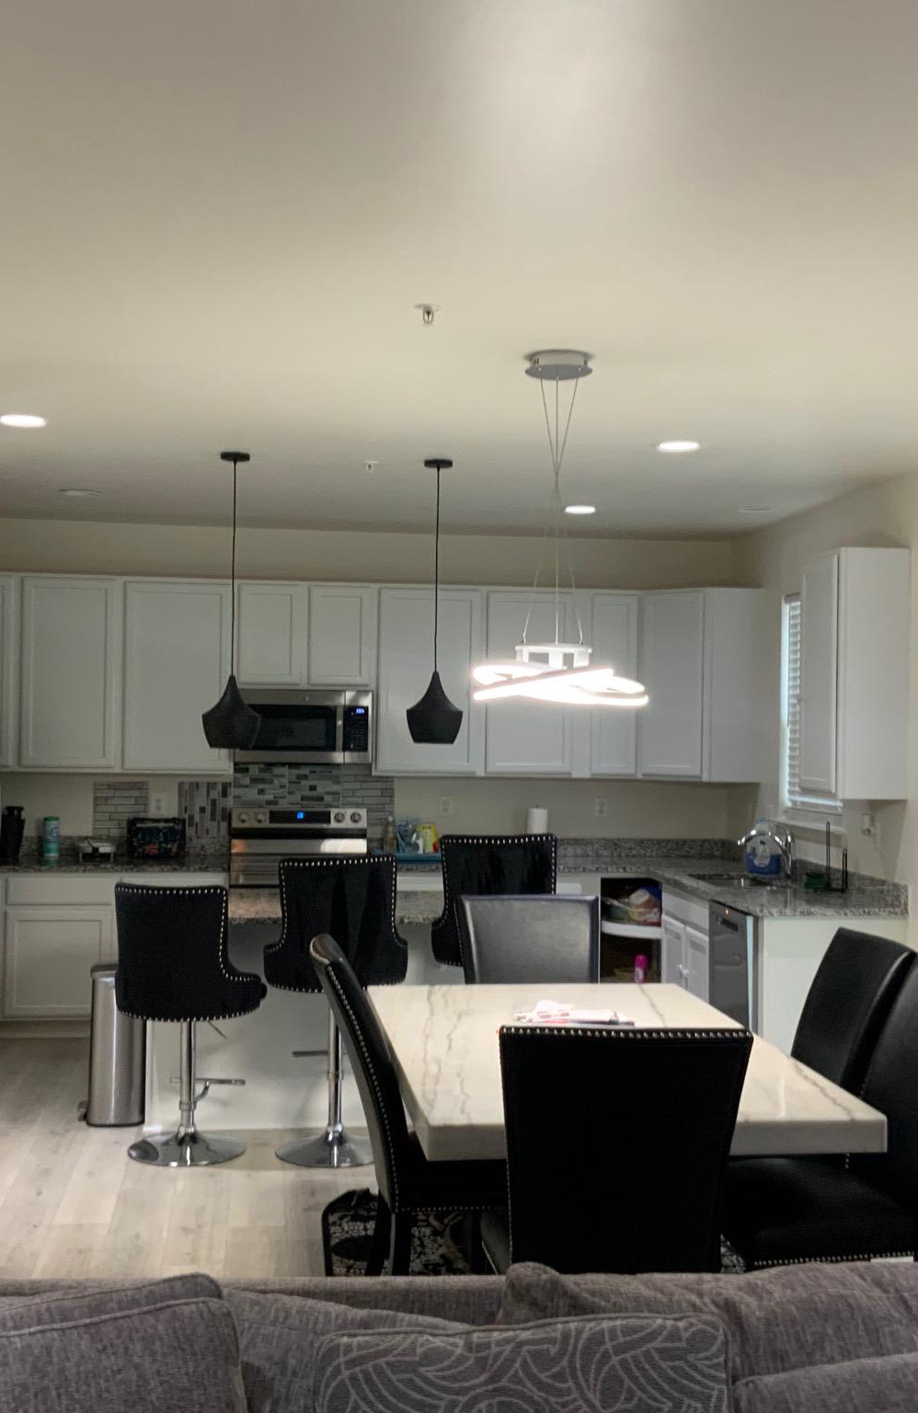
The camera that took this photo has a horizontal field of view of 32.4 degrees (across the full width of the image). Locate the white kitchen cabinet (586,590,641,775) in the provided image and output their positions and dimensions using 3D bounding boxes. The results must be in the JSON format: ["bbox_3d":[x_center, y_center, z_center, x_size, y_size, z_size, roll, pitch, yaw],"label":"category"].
[{"bbox_3d":[0.845,-0.126,9.039,0.310,1.040,0.340,1,-1,-8],"label":"white kitchen cabinet"}]

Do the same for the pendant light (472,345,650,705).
[{"bbox_3d":[0.307,-0.518,4.681,0.540,1.049,0.520,1,-1,-7],"label":"pendant light"}]

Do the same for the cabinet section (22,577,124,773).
[{"bbox_3d":[-2.099,-0.174,8.608,0.539,1.066,0.325,1,0,-8],"label":"cabinet section"}]

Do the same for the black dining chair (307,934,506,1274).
[{"bbox_3d":[-0.058,1.214,4.458,0.680,1.055,0.510,1,-1,-8],"label":"black dining chair"}]

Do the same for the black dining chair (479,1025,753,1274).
[{"bbox_3d":[0.313,1.186,3.523,0.510,1.055,0.650,1,-1,-3],"label":"black dining chair"}]

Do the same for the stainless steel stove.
[{"bbox_3d":[-0.863,1.164,8.608,0.757,1.190,0.680,1,-1,-7],"label":"stainless steel stove"}]

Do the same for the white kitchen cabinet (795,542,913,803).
[{"bbox_3d":[1.736,-0.136,6.951,0.326,1.066,0.442,1,-1,-7],"label":"white kitchen cabinet"}]

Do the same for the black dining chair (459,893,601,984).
[{"bbox_3d":[0.300,1.230,5.569,0.510,1.055,0.680,1,-1,-8],"label":"black dining chair"}]

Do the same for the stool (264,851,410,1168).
[{"bbox_3d":[-0.479,1.165,6.166,0.540,1.170,0.520,1,-1,-16],"label":"stool"}]

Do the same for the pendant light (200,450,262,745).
[{"bbox_3d":[-0.931,-0.430,6.533,0.240,1.214,0.240,1,-1,-7],"label":"pendant light"}]

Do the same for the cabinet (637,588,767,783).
[{"bbox_3d":[1.329,-0.117,8.956,0.610,1.066,0.610,1,-1,-7],"label":"cabinet"}]

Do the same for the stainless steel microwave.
[{"bbox_3d":[-0.869,0.111,8.764,0.760,0.430,0.400,1,-1,-8],"label":"stainless steel microwave"}]

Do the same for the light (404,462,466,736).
[{"bbox_3d":[-0.092,-0.433,6.646,0.240,1.181,0.240,1,-1,-7],"label":"light"}]

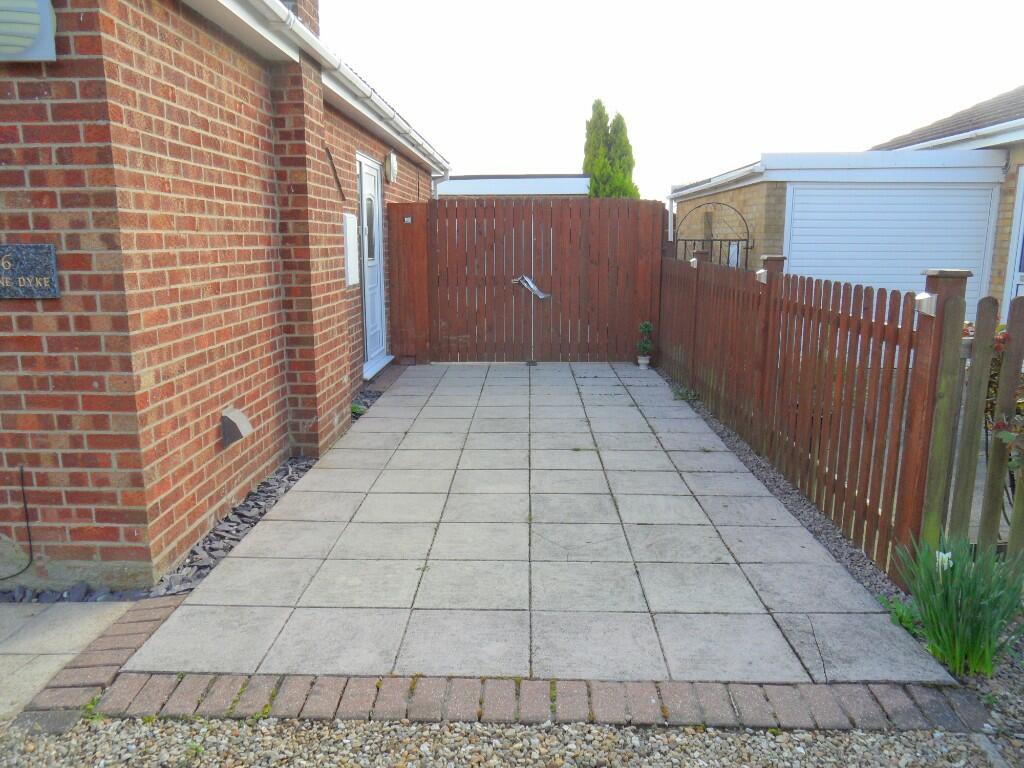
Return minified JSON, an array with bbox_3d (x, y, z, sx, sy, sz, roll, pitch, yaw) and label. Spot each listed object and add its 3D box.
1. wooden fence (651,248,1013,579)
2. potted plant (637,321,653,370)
[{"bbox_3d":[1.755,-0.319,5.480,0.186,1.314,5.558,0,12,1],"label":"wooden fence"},{"bbox_3d":[1.484,-0.442,7.957,0.176,0.543,0.176,0,12,1],"label":"potted plant"}]

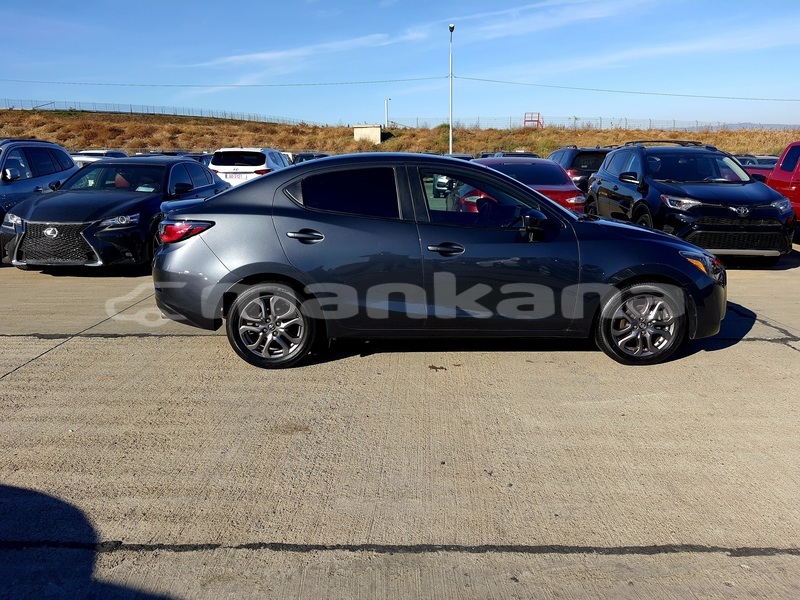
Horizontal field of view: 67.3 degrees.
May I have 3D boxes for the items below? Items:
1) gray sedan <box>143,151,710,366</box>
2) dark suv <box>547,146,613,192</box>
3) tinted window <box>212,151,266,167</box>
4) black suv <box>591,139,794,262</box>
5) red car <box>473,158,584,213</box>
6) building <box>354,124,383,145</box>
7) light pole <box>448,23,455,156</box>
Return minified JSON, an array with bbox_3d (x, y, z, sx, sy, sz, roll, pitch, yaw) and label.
[{"bbox_3d":[0.355,-0.434,4.832,4.340,1.480,1.720,0,13,-2],"label":"gray sedan"},{"bbox_3d":[4.799,-3.164,16.197,1.880,1.740,4.750,0,13,0],"label":"dark suv"},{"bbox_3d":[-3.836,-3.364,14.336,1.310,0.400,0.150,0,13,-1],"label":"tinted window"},{"bbox_3d":[4.488,-1.703,9.974,1.860,1.700,4.600,0,13,1],"label":"black suv"},{"bbox_3d":[1.959,-1.775,10.729,1.850,1.470,4.850,1,13,6],"label":"red car"},{"bbox_3d":[-3.281,-17.468,63.911,3.000,2.170,2.500,0,13,0],"label":"building"},{"bbox_3d":[2.848,-11.021,34.396,0.330,8.810,0.450,0,13,0],"label":"light pole"}]

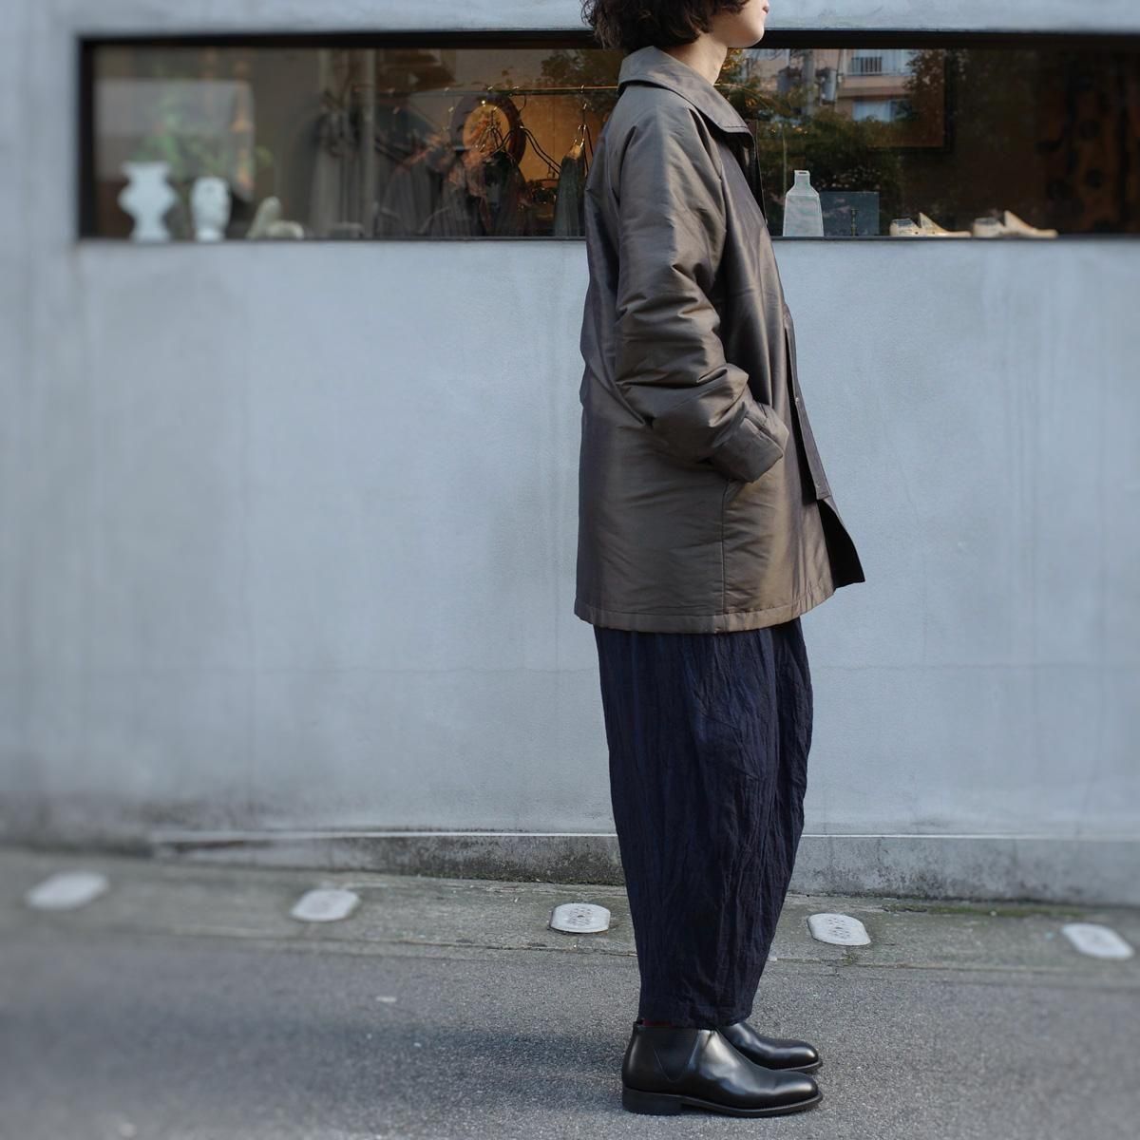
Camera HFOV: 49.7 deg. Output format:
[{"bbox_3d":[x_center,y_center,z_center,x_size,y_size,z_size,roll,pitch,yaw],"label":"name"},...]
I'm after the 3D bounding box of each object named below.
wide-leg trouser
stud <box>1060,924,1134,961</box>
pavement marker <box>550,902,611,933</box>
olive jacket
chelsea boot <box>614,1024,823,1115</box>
[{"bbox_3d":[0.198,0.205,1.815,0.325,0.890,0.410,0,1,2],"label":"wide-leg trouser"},{"bbox_3d":[1.184,0.831,2.760,0.132,0.019,0.190,3,2,3],"label":"stud"},{"bbox_3d":[0.026,0.785,2.780,0.132,0.019,0.190,3,2,3],"label":"pavement marker"},{"bbox_3d":[0.224,-0.352,1.815,0.430,0.860,0.530,0,1,2],"label":"olive jacket"},{"bbox_3d":[0.216,0.697,1.750,0.283,0.128,0.105,0,1,1],"label":"chelsea boot"}]

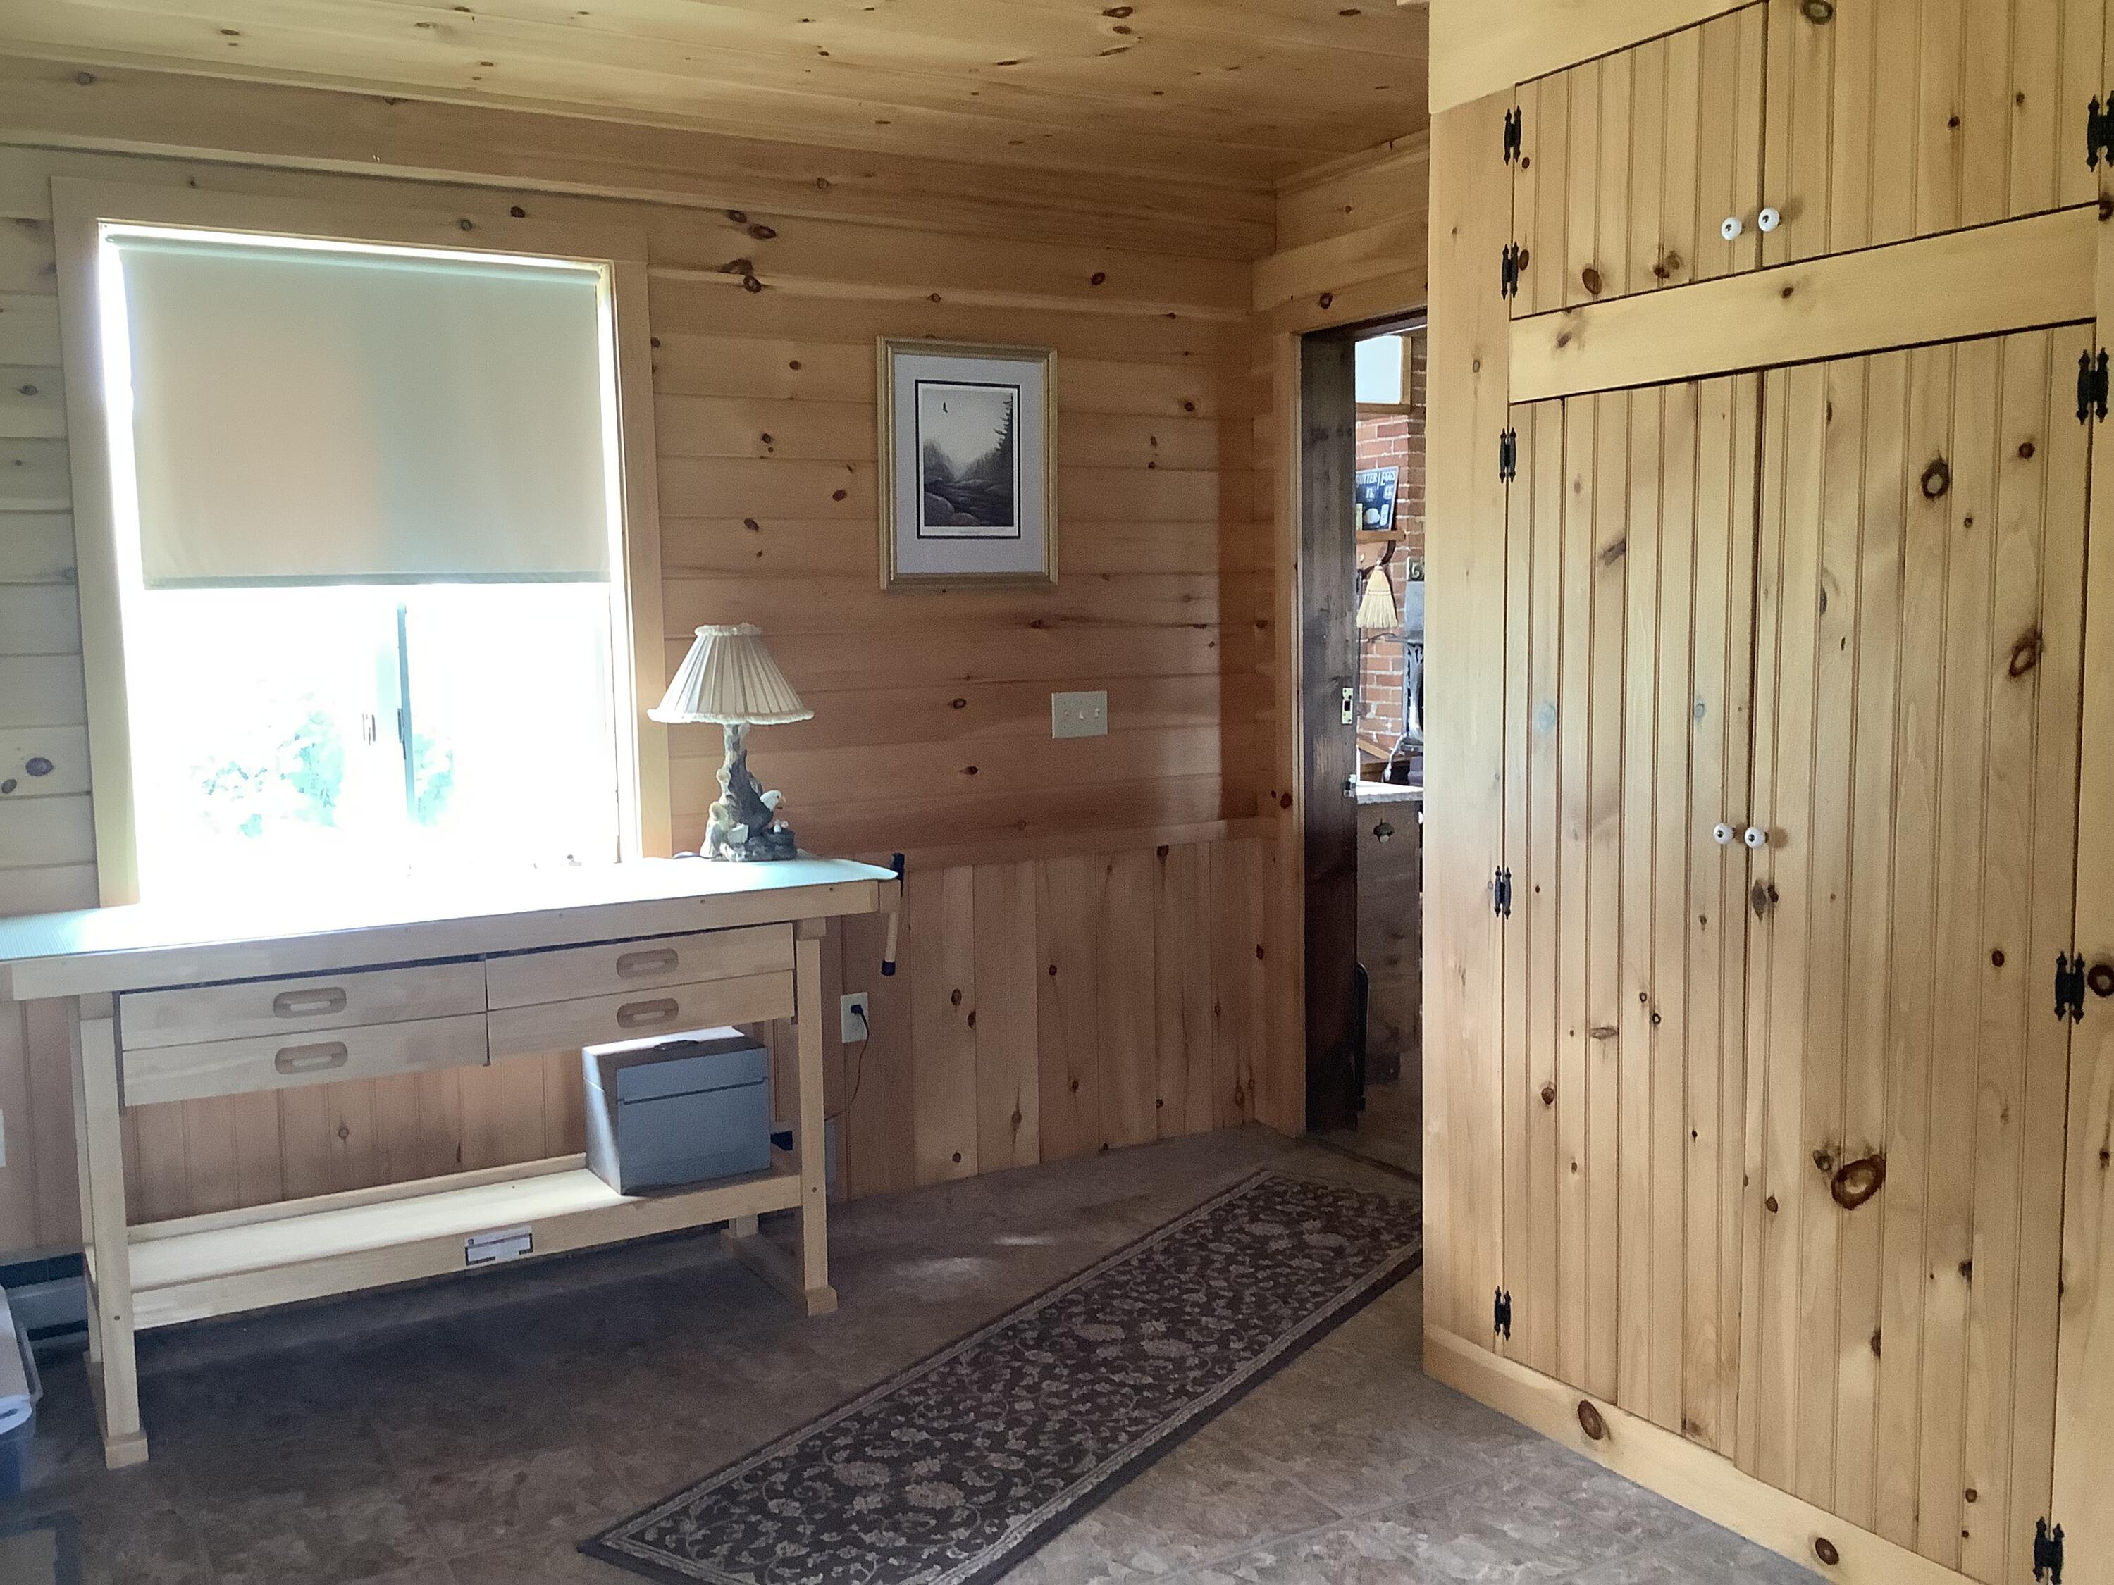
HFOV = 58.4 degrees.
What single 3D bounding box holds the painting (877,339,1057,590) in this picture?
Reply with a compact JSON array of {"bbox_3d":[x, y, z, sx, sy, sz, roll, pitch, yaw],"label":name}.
[{"bbox_3d":[-0.213,-0.793,4.588,0.468,0.582,0.025,-4,6,-30],"label":"painting"}]

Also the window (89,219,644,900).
[{"bbox_3d":[-1.409,-0.463,3.979,1.015,1.344,0.120,-4,6,-30],"label":"window"}]

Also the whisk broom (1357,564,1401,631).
[{"bbox_3d":[1.400,-0.855,8.270,0.060,0.280,0.220,-4,6,-30],"label":"whisk broom"}]

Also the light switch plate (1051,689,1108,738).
[{"bbox_3d":[0.060,-0.198,4.809,0.162,0.114,0.012,-4,6,-30],"label":"light switch plate"}]

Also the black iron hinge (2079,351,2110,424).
[{"bbox_3d":[1.242,-0.486,2.269,0.010,0.087,0.037,-4,6,-30],"label":"black iron hinge"}]

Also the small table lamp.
[{"bbox_3d":[-0.701,-0.107,4.098,0.345,0.512,0.345,-4,6,-30],"label":"small table lamp"}]

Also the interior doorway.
[{"bbox_3d":[0.909,-0.096,4.582,0.160,2.079,0.800,-4,6,-30],"label":"interior doorway"}]

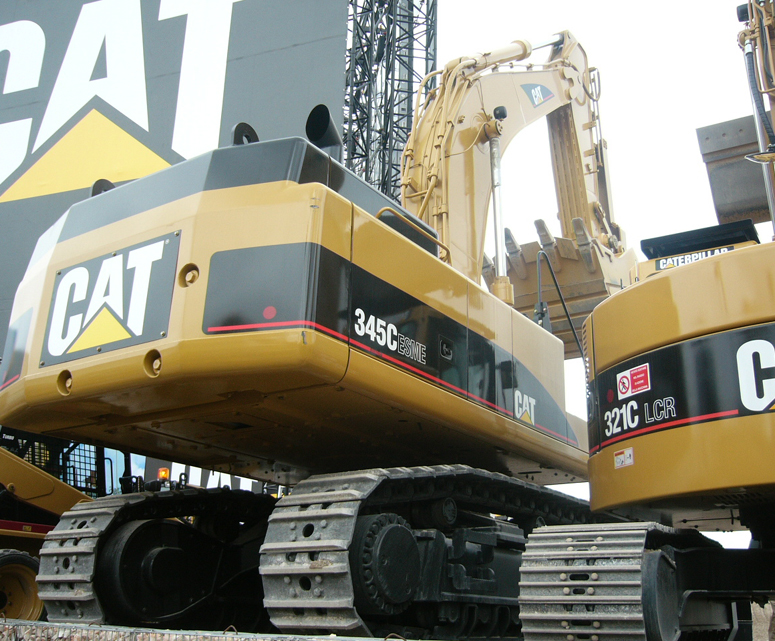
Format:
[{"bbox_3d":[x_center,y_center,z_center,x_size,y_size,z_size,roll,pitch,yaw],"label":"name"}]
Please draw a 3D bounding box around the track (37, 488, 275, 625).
[{"bbox_3d":[-0.757,2.540,8.416,0.680,1.306,5.550,-12,-24,34],"label":"track"}]

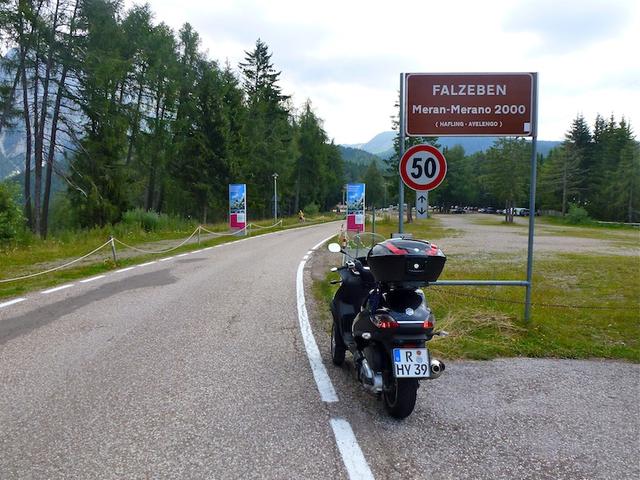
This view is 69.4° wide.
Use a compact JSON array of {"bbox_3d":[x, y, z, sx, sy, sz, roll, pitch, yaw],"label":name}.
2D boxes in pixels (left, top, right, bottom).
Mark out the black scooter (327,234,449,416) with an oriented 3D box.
[{"bbox_3d":[0.470,0.623,4.120,0.780,1.380,2.080,-1,3,-10],"label":"black scooter"}]

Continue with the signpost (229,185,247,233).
[{"bbox_3d":[-4.020,-1.465,22.659,0.820,2.500,0.200,1,5,11],"label":"signpost"}]

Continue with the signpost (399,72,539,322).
[{"bbox_3d":[1.855,-0.507,5.908,1.710,3.190,0.150,0,5,3],"label":"signpost"}]

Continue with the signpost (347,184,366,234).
[{"bbox_3d":[1.700,-1.335,21.566,0.820,2.500,0.200,1,5,11],"label":"signpost"}]

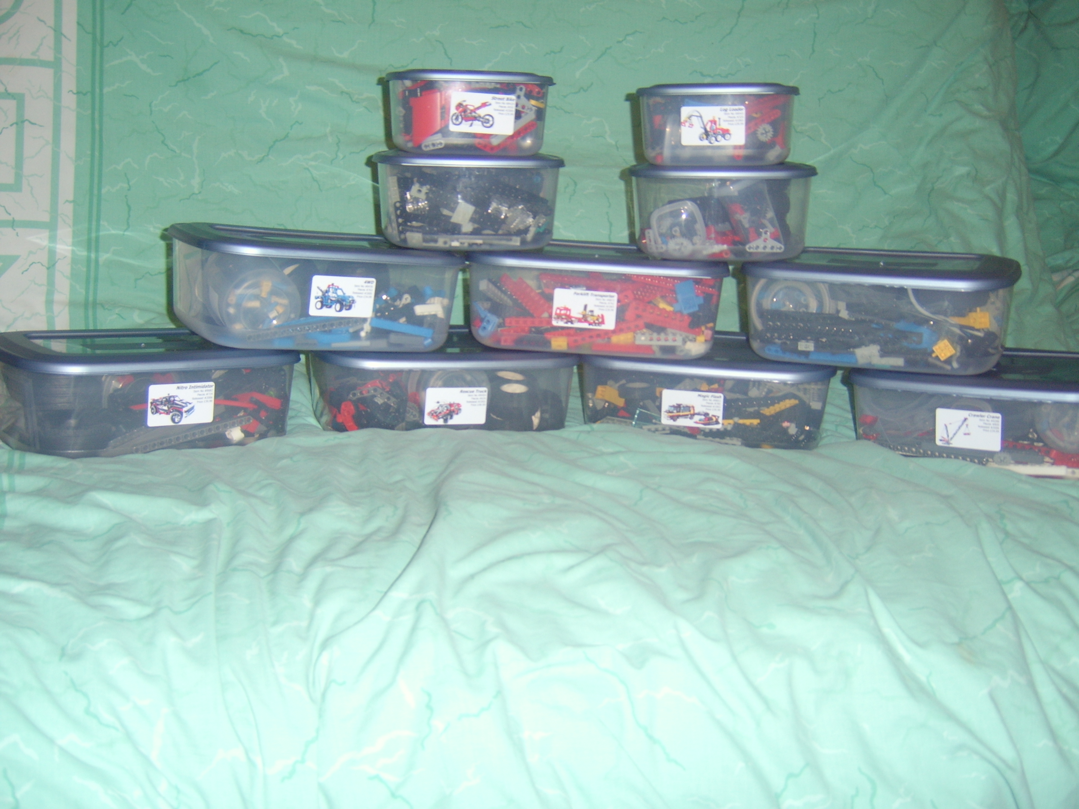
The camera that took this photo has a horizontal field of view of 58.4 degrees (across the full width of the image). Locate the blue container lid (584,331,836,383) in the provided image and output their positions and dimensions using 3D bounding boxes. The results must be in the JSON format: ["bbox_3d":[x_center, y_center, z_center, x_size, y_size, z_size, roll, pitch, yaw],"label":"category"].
[{"bbox_3d":[0.188,-0.059,1.086,0.272,0.014,0.197,4,16,9],"label":"blue container lid"}]

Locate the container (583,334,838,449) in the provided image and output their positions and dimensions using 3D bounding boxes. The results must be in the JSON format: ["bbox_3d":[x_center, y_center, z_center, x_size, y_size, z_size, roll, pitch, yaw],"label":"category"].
[{"bbox_3d":[0.186,-0.018,1.098,0.272,0.100,0.197,4,16,9],"label":"container"}]

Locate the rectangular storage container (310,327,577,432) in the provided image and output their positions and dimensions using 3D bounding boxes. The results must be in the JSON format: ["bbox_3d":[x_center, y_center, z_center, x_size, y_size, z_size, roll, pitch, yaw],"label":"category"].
[{"bbox_3d":[-0.104,-0.022,1.060,0.272,0.100,0.197,-1,14,-18],"label":"rectangular storage container"}]

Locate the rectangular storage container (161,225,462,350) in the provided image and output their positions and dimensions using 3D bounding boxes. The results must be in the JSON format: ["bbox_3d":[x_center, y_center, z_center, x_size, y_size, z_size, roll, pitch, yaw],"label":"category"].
[{"bbox_3d":[-0.226,-0.119,0.987,0.272,0.100,0.197,-2,16,-34],"label":"rectangular storage container"}]

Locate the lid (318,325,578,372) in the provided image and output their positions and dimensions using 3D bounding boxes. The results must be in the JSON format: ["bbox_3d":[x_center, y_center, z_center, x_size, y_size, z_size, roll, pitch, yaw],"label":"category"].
[{"bbox_3d":[-0.102,-0.064,1.050,0.272,0.014,0.197,-1,14,-18],"label":"lid"}]

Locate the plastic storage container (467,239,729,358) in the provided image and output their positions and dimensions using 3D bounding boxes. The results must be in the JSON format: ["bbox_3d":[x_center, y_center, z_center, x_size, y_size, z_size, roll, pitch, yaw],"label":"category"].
[{"bbox_3d":[0.060,-0.117,1.056,0.272,0.100,0.197,4,15,3],"label":"plastic storage container"}]

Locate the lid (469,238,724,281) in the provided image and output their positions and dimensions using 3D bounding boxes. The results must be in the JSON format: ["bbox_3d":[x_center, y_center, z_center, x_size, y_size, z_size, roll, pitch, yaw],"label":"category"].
[{"bbox_3d":[0.063,-0.159,1.044,0.272,0.014,0.197,4,15,3],"label":"lid"}]

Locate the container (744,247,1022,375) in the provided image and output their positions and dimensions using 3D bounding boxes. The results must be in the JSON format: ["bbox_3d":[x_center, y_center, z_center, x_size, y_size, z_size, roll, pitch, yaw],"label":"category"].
[{"bbox_3d":[0.364,-0.105,1.044,0.272,0.100,0.197,7,17,24],"label":"container"}]

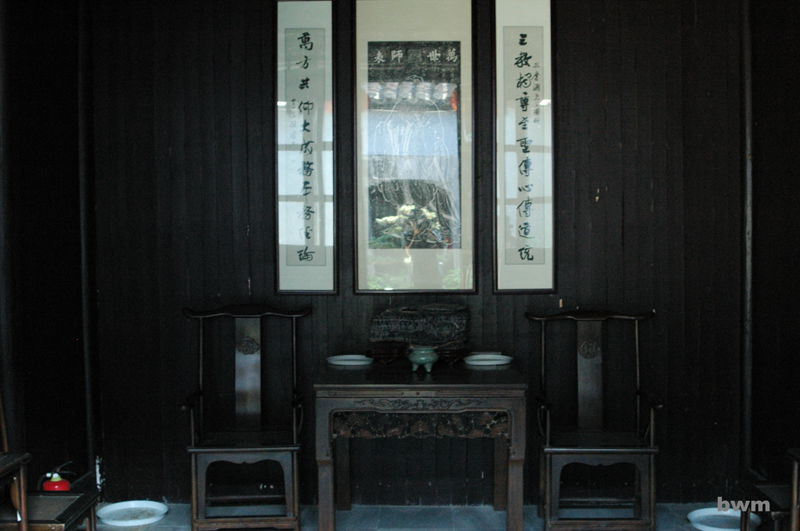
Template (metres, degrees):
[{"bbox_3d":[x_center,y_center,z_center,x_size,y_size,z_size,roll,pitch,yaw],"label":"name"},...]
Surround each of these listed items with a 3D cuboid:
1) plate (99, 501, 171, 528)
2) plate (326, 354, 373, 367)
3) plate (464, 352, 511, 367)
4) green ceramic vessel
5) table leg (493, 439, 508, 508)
[{"bbox_3d":[-1.480,1.379,5.159,0.395,0.054,0.395,-1,2,0],"label":"plate"},{"bbox_3d":[-0.269,0.516,5.059,0.256,0.030,0.256,-1,2,0],"label":"plate"},{"bbox_3d":[0.479,0.508,5.049,0.260,0.030,0.260,-1,2,2],"label":"plate"},{"bbox_3d":[0.119,0.474,4.777,0.152,0.128,0.148,-1,2,2],"label":"green ceramic vessel"},{"bbox_3d":[0.571,0.990,5.274,0.075,0.780,0.075,-1,2,2],"label":"table leg"}]

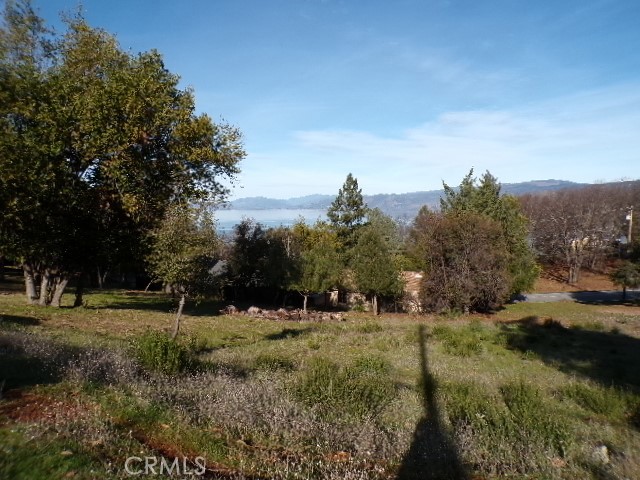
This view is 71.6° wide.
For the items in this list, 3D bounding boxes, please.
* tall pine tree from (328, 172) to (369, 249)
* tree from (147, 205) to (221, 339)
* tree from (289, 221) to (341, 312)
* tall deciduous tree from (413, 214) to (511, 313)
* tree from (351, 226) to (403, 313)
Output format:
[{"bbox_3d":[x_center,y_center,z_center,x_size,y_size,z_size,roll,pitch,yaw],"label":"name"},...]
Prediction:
[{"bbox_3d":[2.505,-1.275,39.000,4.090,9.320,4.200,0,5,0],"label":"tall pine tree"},{"bbox_3d":[-4.307,0.994,14.000,2.260,4.230,2.200,0,5,0],"label":"tree"},{"bbox_3d":[-0.291,1.404,23.500,2.670,4.870,2.800,0,5,0],"label":"tree"},{"bbox_3d":[7.813,1.187,24.500,5.250,5.630,5.000,0,5,0],"label":"tall deciduous tree"},{"bbox_3d":[2.929,1.529,23.000,2.610,4.670,2.700,0,5,0],"label":"tree"}]

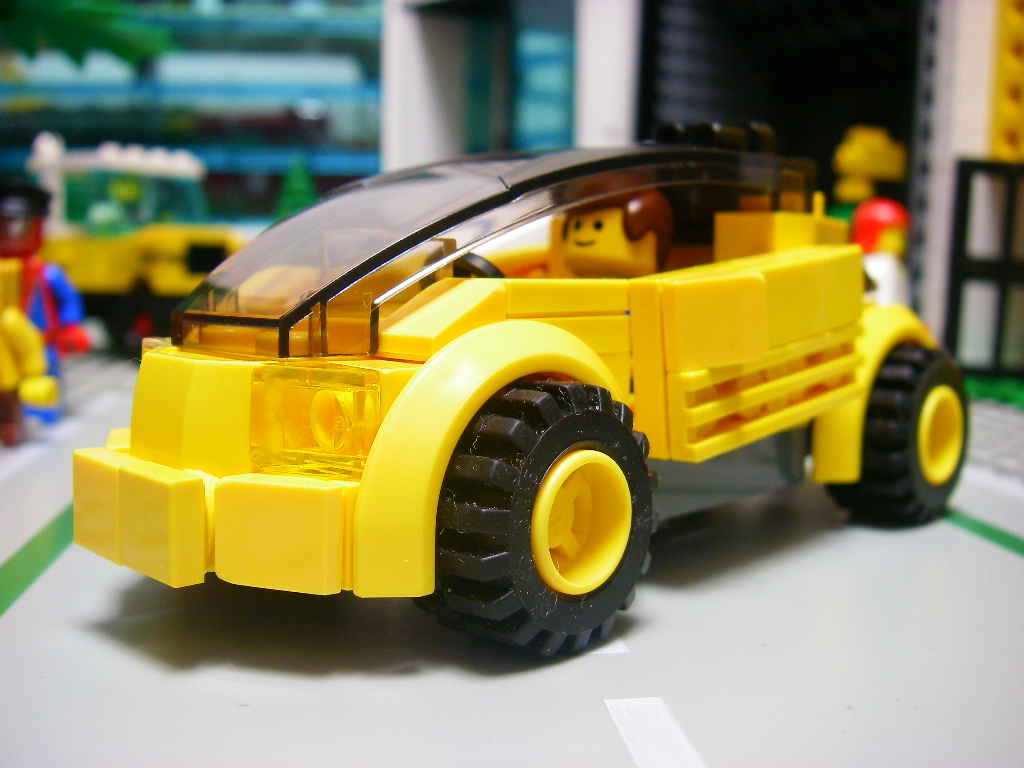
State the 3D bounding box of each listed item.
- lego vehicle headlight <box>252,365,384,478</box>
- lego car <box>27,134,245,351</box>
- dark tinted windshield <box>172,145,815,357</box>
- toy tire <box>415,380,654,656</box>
[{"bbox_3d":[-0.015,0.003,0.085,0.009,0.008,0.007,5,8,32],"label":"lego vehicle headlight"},{"bbox_3d":[-0.120,-0.046,0.371,0.074,0.065,0.044,0,7,-12],"label":"lego car"},{"bbox_3d":[-0.001,-0.015,0.115,0.032,0.020,0.066,7,9,44],"label":"dark tinted windshield"},{"bbox_3d":[0.001,0.010,0.090,0.012,0.021,0.021,7,9,44],"label":"toy tire"}]

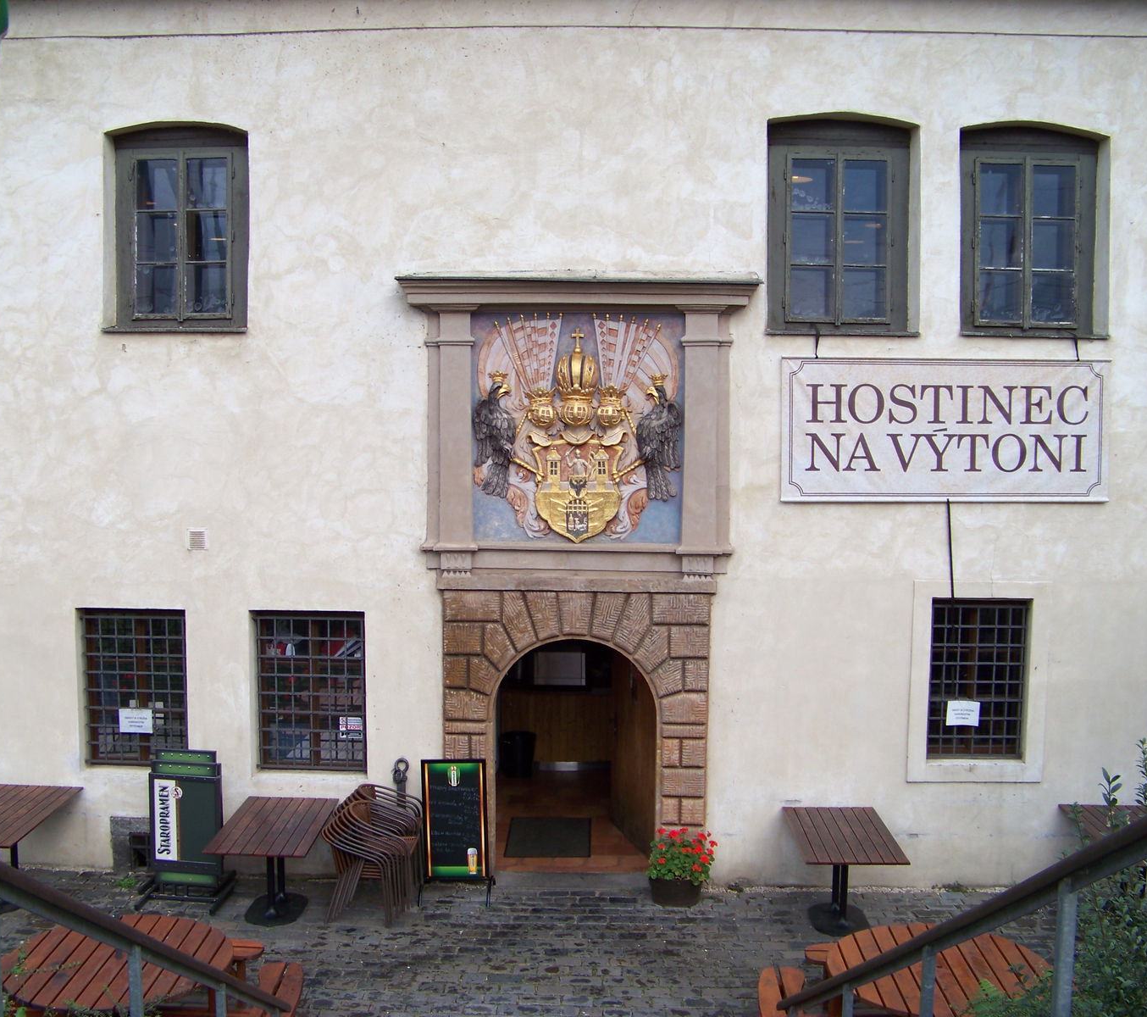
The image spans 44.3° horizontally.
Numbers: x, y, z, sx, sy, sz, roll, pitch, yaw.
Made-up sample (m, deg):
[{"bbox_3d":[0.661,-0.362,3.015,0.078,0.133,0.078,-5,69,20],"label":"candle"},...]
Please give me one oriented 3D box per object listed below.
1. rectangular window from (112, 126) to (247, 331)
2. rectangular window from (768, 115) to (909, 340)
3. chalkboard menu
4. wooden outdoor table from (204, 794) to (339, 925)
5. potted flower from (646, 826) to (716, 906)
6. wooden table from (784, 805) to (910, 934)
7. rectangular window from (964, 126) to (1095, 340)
[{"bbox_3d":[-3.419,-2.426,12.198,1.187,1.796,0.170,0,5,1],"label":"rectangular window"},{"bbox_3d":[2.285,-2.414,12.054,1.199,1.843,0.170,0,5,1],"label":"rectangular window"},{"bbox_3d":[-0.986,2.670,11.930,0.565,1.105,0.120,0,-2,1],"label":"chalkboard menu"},{"bbox_3d":[-2.474,2.993,11.787,0.810,0.745,1.450,0,5,0],"label":"wooden outdoor table"},{"bbox_3d":[0.938,3.082,12.280,0.590,0.628,0.500,0,5,0],"label":"potted flower"},{"bbox_3d":[2.161,2.976,11.425,0.800,0.735,1.430,0,5,1],"label":"wooden table"},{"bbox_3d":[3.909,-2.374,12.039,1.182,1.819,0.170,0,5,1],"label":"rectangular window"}]

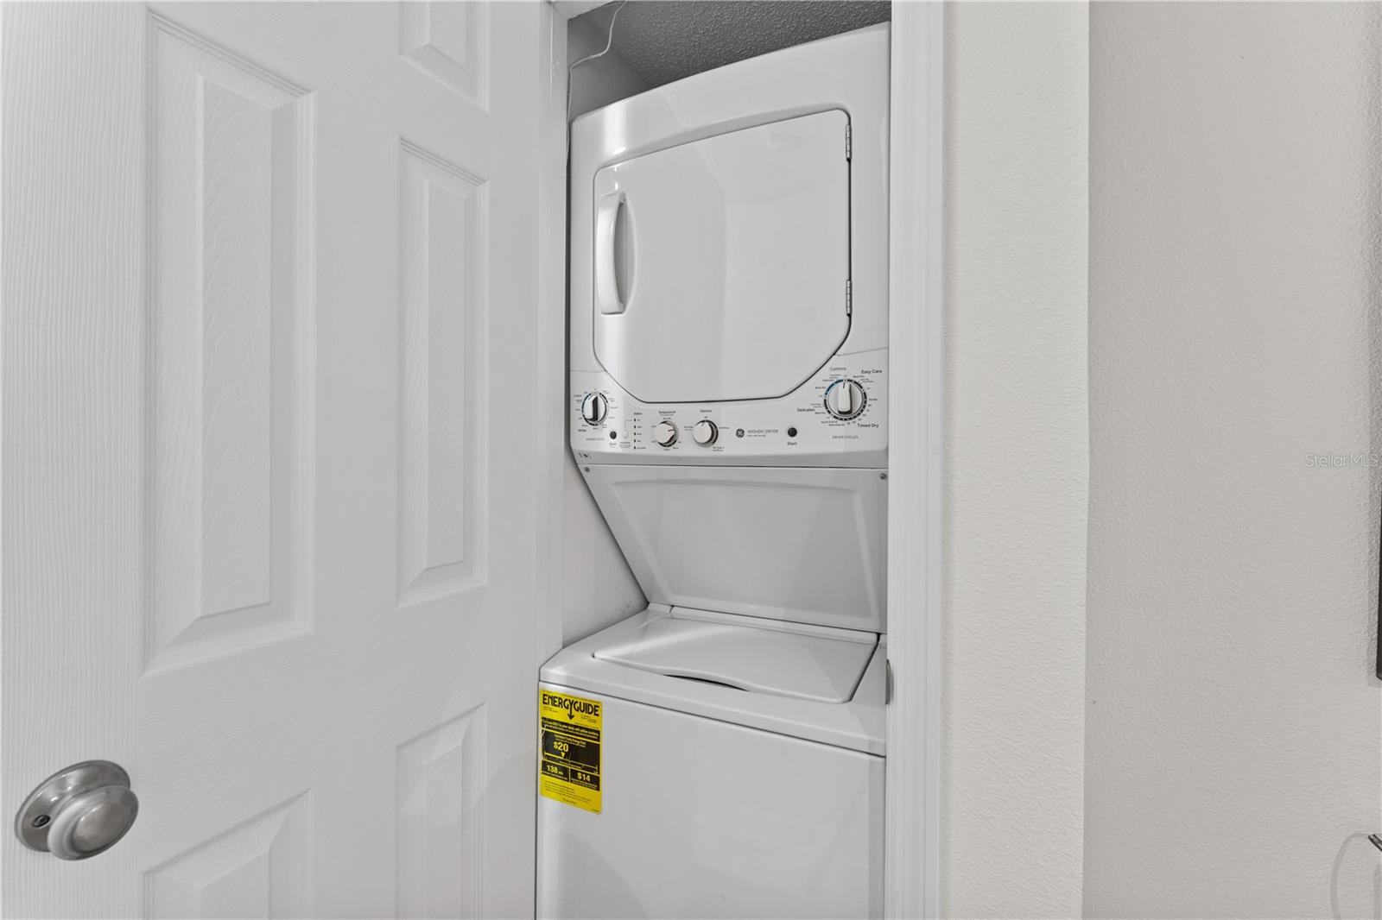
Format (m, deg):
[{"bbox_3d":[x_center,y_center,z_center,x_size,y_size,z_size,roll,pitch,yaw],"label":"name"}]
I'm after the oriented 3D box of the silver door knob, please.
[{"bbox_3d":[-0.508,0.300,0.452,0.062,0.068,0.068,1,0,30],"label":"silver door knob"}]

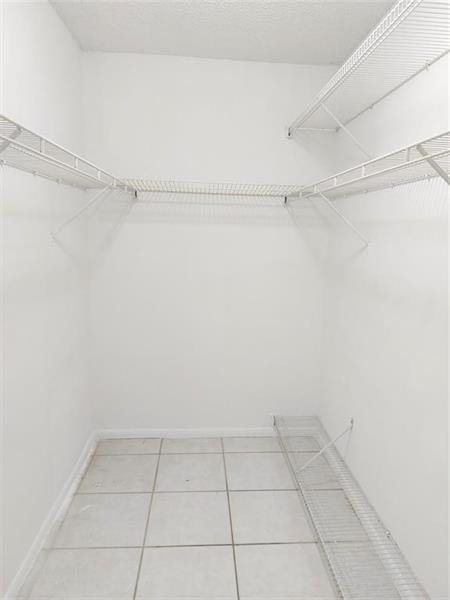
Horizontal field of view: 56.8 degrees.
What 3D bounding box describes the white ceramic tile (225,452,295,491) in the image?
[{"bbox_3d":[0.207,1.042,2.532,0.405,0.010,0.403,1,9,-4],"label":"white ceramic tile"}]

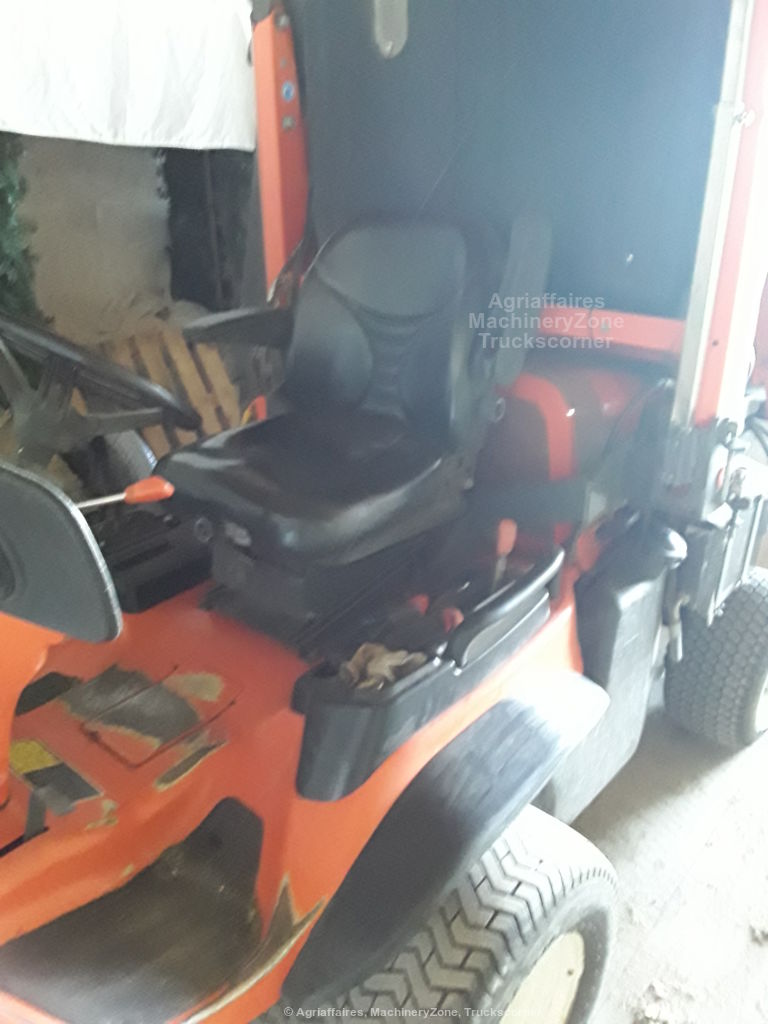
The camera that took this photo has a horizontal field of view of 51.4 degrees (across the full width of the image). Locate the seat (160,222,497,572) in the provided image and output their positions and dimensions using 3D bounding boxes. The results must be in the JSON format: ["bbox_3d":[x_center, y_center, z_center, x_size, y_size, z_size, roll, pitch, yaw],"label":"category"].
[{"bbox_3d":[-0.118,-0.274,1.502,0.530,0.556,0.564,19,29,40],"label":"seat"}]

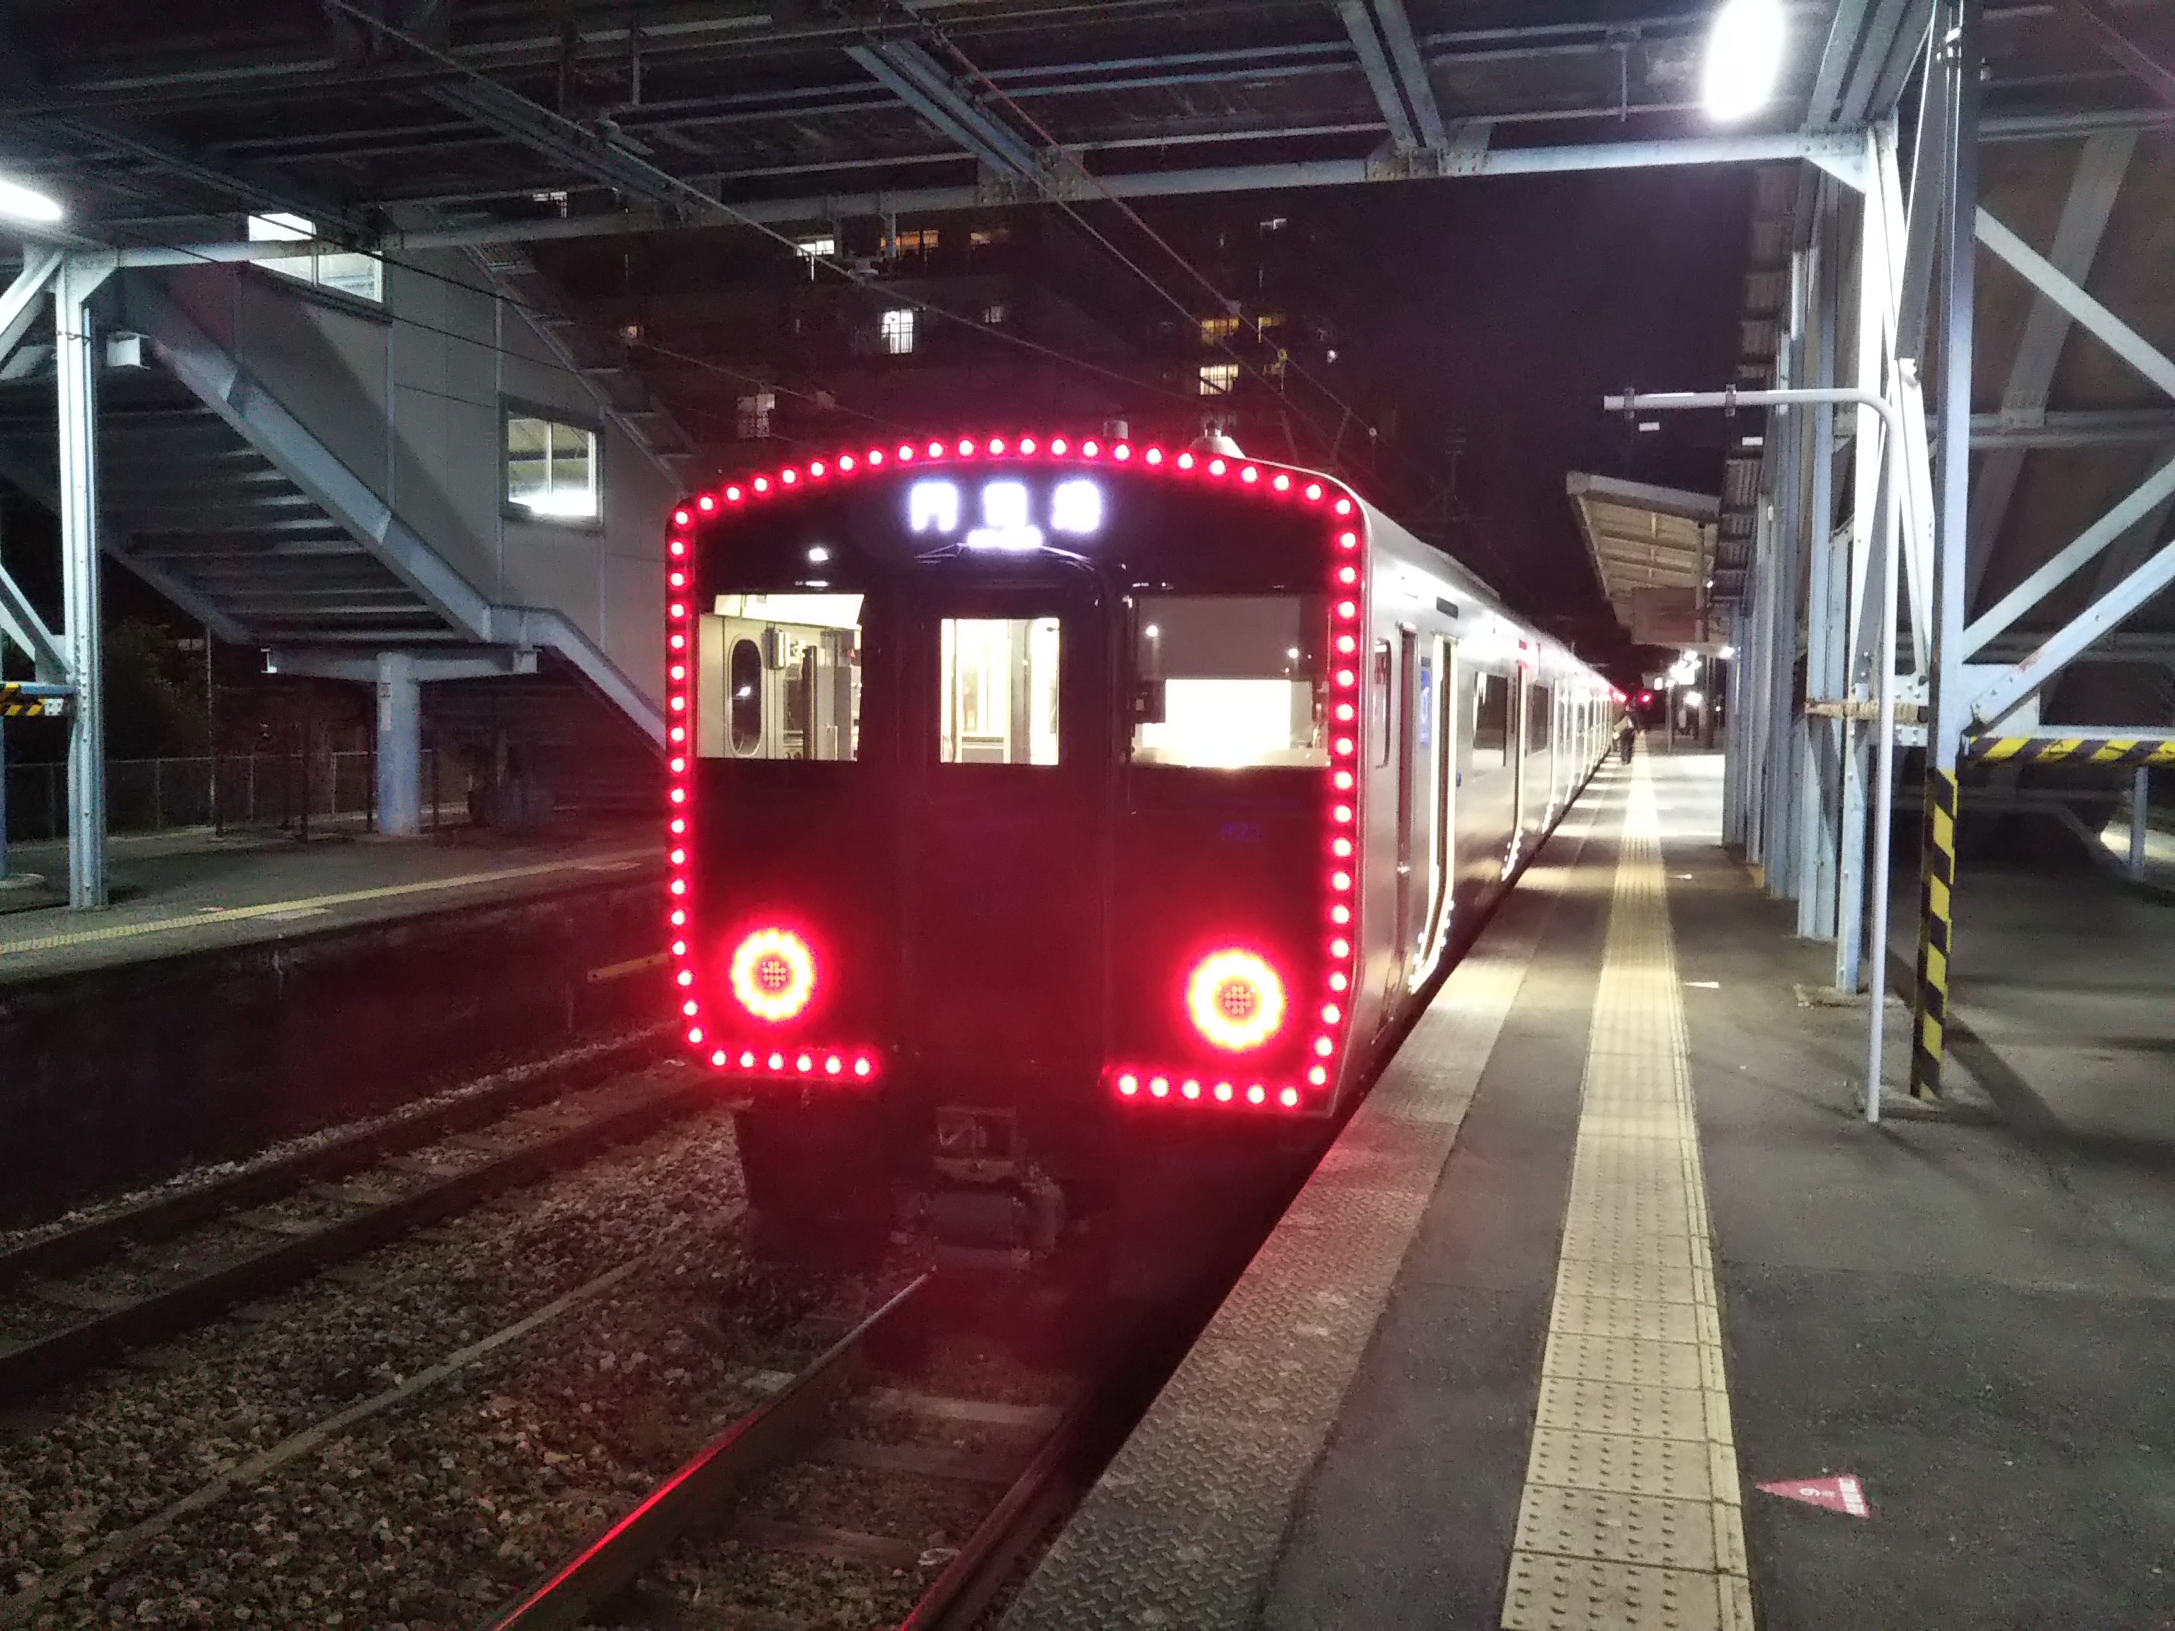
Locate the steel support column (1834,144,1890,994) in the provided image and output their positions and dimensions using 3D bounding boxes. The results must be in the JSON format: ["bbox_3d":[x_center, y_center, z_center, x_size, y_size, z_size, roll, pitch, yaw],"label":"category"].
[{"bbox_3d":[3.867,-1.217,9.422,0.120,4.220,0.160,2,4,16],"label":"steel support column"}]

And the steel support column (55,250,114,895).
[{"bbox_3d":[-6.674,-1.527,12.499,0.130,4.288,0.170,2,4,16],"label":"steel support column"}]

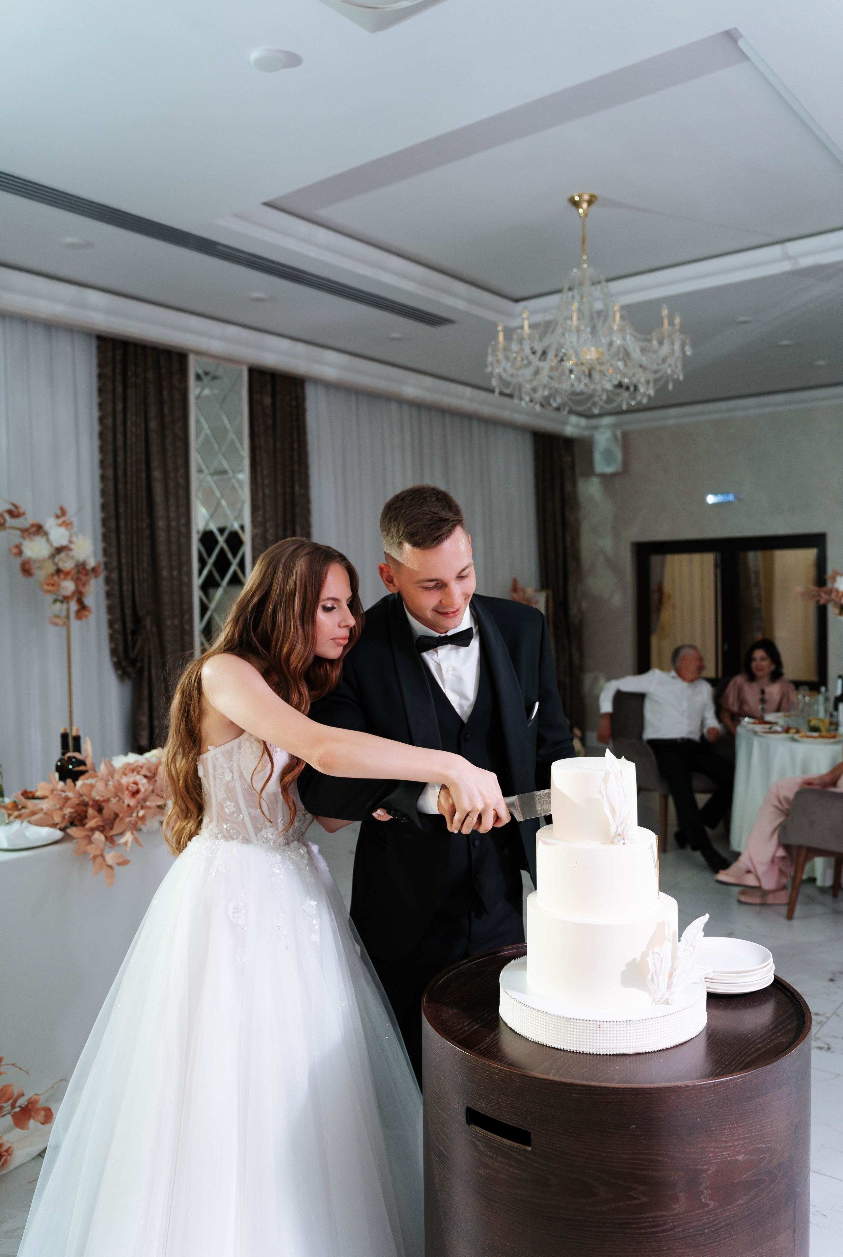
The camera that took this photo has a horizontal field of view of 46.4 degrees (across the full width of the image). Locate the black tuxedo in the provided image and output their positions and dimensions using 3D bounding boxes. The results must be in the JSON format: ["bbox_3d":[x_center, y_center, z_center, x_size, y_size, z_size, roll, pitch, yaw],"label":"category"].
[{"bbox_3d":[0.040,0.707,2.070,0.590,1.540,0.430,-2,3,-19],"label":"black tuxedo"}]

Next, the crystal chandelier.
[{"bbox_3d":[0.715,-1.438,4.321,0.900,0.930,0.900,-1,3,0],"label":"crystal chandelier"}]

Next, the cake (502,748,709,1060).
[{"bbox_3d":[0.319,0.449,1.770,0.370,0.475,0.370,-1,3,-10],"label":"cake"}]

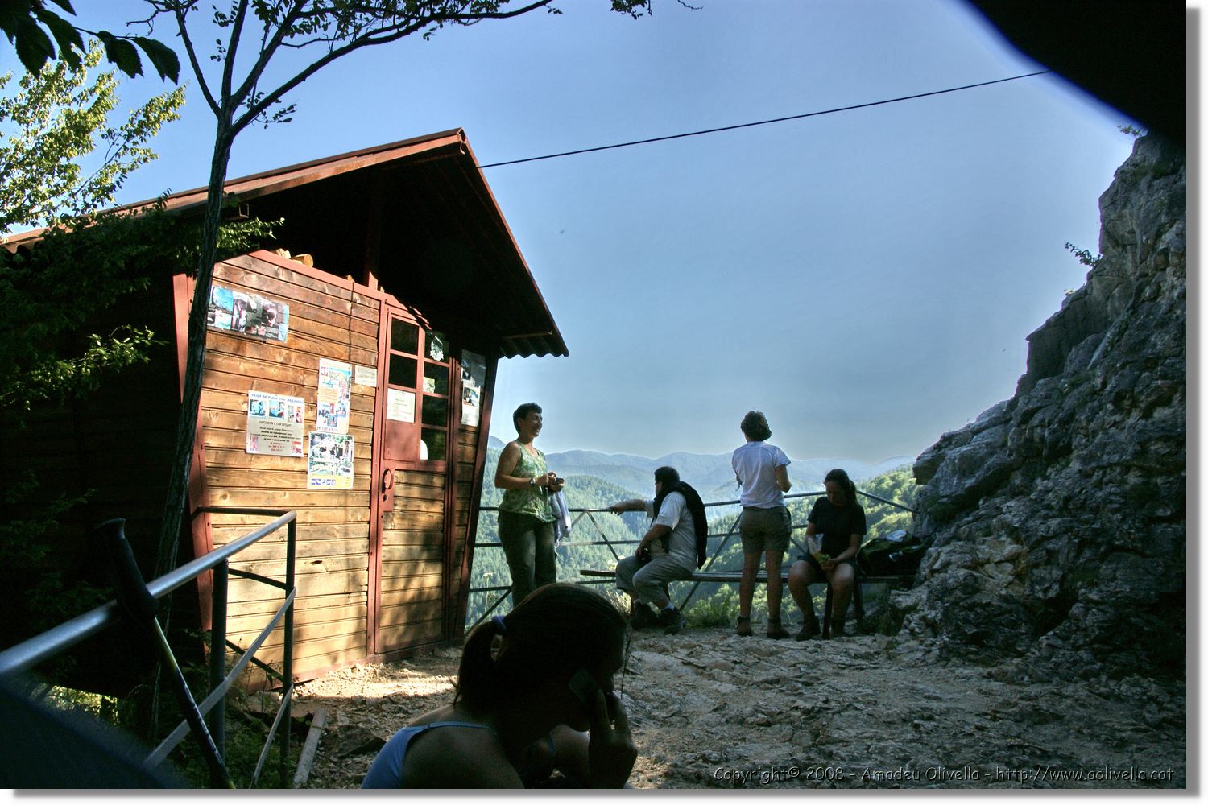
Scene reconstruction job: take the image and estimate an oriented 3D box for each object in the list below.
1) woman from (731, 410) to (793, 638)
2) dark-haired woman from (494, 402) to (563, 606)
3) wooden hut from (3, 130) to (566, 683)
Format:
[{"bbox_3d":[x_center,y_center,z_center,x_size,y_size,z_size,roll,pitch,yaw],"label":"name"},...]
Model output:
[{"bbox_3d":[1.162,0.881,6.755,0.470,1.647,0.380,-2,-8,16],"label":"woman"},{"bbox_3d":[-0.491,0.820,6.205,0.420,1.654,0.470,-6,-9,39],"label":"dark-haired woman"},{"bbox_3d":[-2.406,0.050,6.092,3.500,3.242,4.280,-4,-8,27],"label":"wooden hut"}]

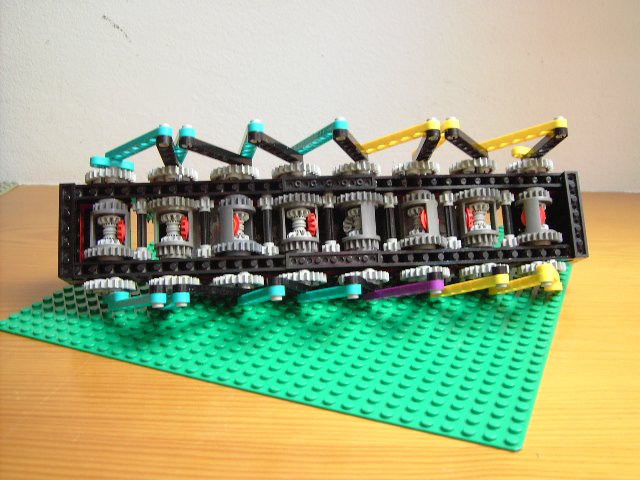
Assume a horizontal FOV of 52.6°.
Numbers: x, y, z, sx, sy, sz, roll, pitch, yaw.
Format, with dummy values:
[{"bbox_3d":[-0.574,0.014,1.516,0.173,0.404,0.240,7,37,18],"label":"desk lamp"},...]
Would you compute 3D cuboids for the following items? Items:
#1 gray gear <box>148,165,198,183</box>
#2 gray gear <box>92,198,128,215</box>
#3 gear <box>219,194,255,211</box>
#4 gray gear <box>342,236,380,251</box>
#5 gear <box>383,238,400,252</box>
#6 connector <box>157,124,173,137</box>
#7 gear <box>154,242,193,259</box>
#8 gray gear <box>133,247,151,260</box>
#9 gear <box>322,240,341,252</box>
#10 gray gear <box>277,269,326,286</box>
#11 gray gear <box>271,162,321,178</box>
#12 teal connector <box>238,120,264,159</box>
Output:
[{"bbox_3d":[-0.075,-0.033,0.336,0.025,0.008,0.025,-2,-12,-5],"label":"gray gear"},{"bbox_3d":[-0.107,-0.015,0.332,0.018,0.007,0.018,-2,-12,-5],"label":"gray gear"},{"bbox_3d":[-0.043,-0.018,0.337,0.019,0.008,0.019,-2,-11,-6],"label":"gear"},{"bbox_3d":[0.022,0.003,0.338,0.019,0.007,0.019,-2,-11,-6],"label":"gray gear"},{"bbox_3d":[0.038,0.003,0.340,0.010,0.008,0.010,-2,-11,-6],"label":"gear"},{"bbox_3d":[-0.073,-0.050,0.305,0.008,0.005,0.008,-2,-11,-6],"label":"connector"},{"bbox_3d":[-0.074,0.007,0.330,0.018,0.007,0.018,-2,-12,-5],"label":"gear"},{"bbox_3d":[-0.089,0.007,0.326,0.009,0.007,0.009,-2,-11,-6],"label":"gray gear"},{"bbox_3d":[0.006,0.004,0.335,0.010,0.008,0.010,-2,-12,-5],"label":"gear"},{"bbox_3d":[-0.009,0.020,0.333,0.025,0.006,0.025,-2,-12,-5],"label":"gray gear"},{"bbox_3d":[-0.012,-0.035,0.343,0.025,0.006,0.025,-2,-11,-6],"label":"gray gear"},{"bbox_3d":[-0.035,-0.048,0.322,0.008,0.004,0.046,0,-12,-14],"label":"teal connector"}]

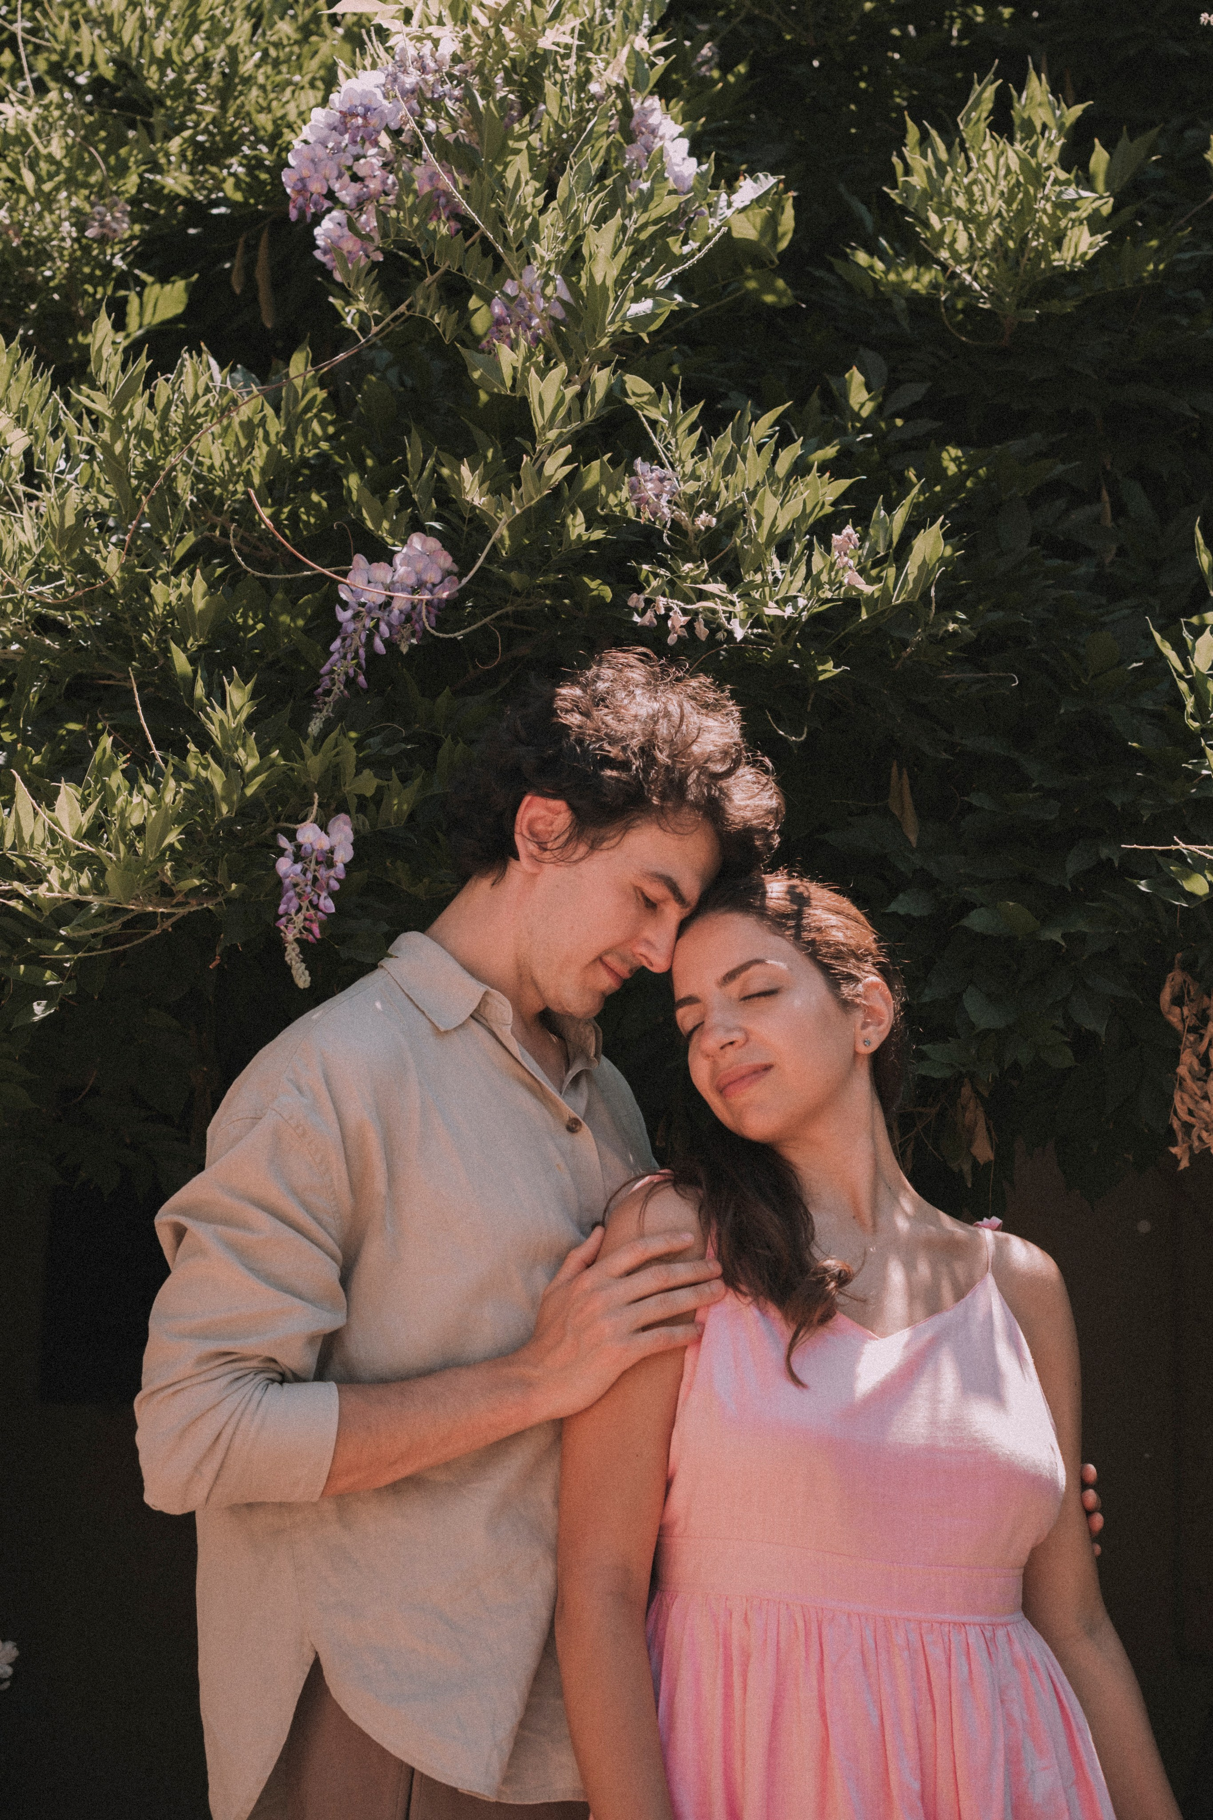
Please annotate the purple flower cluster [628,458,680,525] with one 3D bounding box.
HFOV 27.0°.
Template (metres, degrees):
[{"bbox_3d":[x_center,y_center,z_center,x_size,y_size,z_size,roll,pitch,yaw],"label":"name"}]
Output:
[{"bbox_3d":[0.044,-0.384,2.320,0.048,0.059,0.046,0,-2,0],"label":"purple flower cluster"}]

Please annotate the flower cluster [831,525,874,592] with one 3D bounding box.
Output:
[{"bbox_3d":[0.225,-0.321,2.300,0.040,0.060,0.036,0,-2,0],"label":"flower cluster"}]

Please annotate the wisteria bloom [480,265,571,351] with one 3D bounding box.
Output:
[{"bbox_3d":[-0.076,-0.567,2.380,0.086,0.079,0.070,0,-2,0],"label":"wisteria bloom"}]

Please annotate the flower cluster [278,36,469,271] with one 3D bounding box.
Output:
[{"bbox_3d":[-0.223,-0.731,2.450,0.183,0.223,0.155,0,-2,0],"label":"flower cluster"}]

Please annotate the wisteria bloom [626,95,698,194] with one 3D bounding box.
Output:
[{"bbox_3d":[0.054,-0.742,2.450,0.070,0.095,0.065,0,-2,0],"label":"wisteria bloom"}]

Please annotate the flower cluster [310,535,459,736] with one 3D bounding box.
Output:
[{"bbox_3d":[-0.198,-0.244,2.250,0.132,0.176,0.105,0,-2,0],"label":"flower cluster"}]

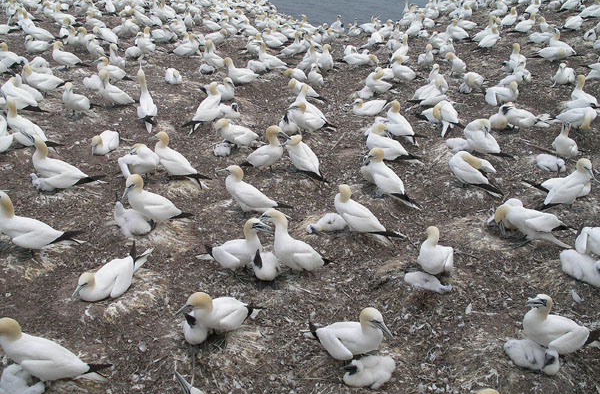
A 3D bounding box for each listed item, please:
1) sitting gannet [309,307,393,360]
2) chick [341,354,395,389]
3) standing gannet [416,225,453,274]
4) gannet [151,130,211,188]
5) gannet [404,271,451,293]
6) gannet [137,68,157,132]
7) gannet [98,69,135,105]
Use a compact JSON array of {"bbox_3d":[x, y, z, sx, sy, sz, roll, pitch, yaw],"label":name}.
[{"bbox_3d":[0.274,0.737,3.667,0.535,0.331,0.250,10,27,20],"label":"sitting gannet"},{"bbox_3d":[0.370,0.903,3.491,0.331,0.171,0.180,-11,27,-23],"label":"chick"},{"bbox_3d":[1.001,0.309,4.582,0.240,0.361,0.570,10,27,20],"label":"standing gannet"},{"bbox_3d":[-1.126,-0.364,5.976,0.688,0.460,0.220,11,27,22],"label":"gannet"},{"bbox_3d":[0.952,0.623,4.753,0.350,0.140,0.180,9,26,18],"label":"gannet"},{"bbox_3d":[-1.907,-1.241,7.968,0.220,0.740,0.480,-6,26,-12],"label":"gannet"},{"bbox_3d":[-2.446,-1.481,8.664,0.600,0.420,0.220,3,25,7],"label":"gannet"}]

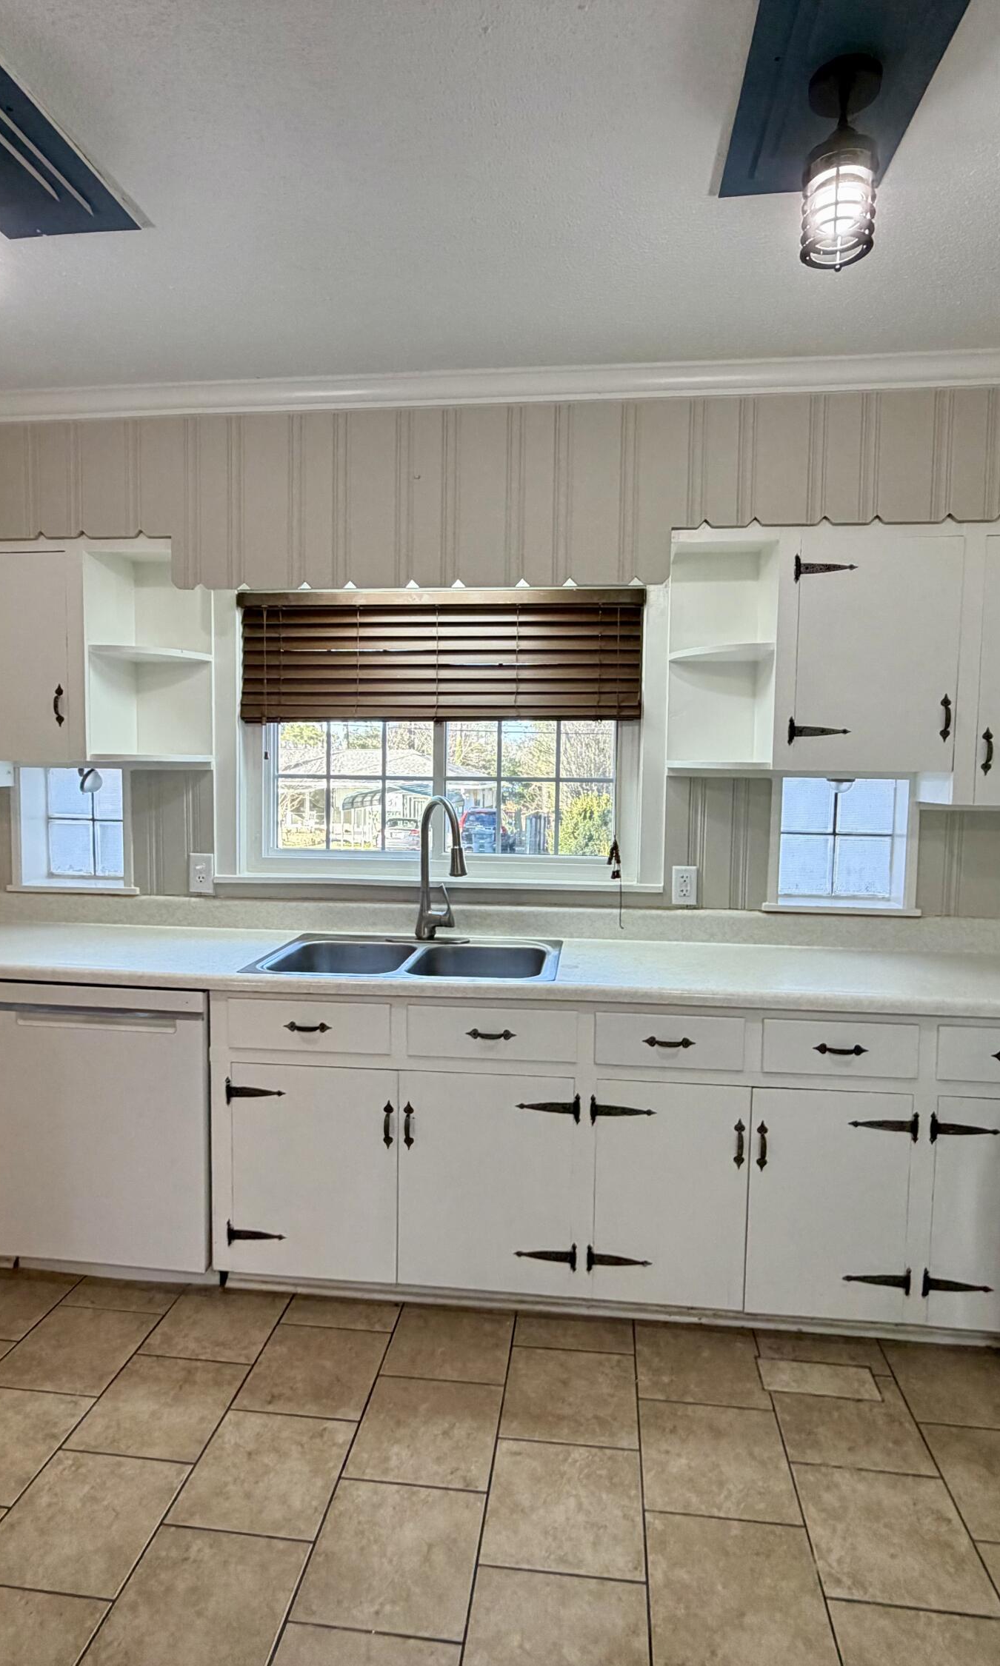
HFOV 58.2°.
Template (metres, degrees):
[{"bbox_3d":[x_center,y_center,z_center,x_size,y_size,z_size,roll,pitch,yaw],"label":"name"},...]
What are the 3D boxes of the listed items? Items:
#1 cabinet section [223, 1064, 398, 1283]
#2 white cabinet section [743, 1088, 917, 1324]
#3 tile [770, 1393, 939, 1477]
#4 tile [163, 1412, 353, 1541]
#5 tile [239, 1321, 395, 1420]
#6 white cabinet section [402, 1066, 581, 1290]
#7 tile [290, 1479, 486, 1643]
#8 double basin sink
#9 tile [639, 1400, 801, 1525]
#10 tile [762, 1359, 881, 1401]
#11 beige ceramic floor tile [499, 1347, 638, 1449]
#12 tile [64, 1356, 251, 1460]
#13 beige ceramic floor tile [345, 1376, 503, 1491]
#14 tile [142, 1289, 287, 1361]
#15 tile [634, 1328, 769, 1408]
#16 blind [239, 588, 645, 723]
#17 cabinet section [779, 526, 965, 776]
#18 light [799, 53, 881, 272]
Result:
[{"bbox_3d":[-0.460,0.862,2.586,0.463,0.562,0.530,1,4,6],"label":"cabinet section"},{"bbox_3d":[0.825,0.887,2.445,0.395,0.562,0.530,1,4,6],"label":"white cabinet section"},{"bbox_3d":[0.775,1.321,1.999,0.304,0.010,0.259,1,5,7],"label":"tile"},{"bbox_3d":[-0.475,1.317,1.851,0.302,0.010,0.302,1,5,7],"label":"tile"},{"bbox_3d":[-0.438,1.292,2.157,0.302,0.010,0.302,1,5,7],"label":"tile"},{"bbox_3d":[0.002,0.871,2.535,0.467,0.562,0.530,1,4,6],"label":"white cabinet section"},{"bbox_3d":[-0.191,1.336,1.662,0.302,0.010,0.302,1,5,7],"label":"tile"},{"bbox_3d":[-0.247,0.446,2.615,0.836,0.190,0.545,1,5,6],"label":"double basin sink"},{"bbox_3d":[0.455,1.329,1.904,0.302,0.010,0.304,1,5,7],"label":"tile"},{"bbox_3d":[0.763,1.309,2.148,0.266,0.010,0.120,1,5,7],"label":"tile"},{"bbox_3d":[0.167,1.309,2.085,0.304,0.010,0.305,1,5,7],"label":"beige ceramic floor tile"},{"bbox_3d":[-0.765,1.305,2.045,0.303,0.011,0.306,1,5,7],"label":"tile"},{"bbox_3d":[-0.155,1.317,1.976,0.302,0.010,0.304,1,5,7],"label":"beige ceramic floor tile"},{"bbox_3d":[-0.728,1.280,2.346,0.302,0.010,0.295,1,5,7],"label":"tile"},{"bbox_3d":[0.493,1.303,2.210,0.302,0.010,0.304,1,5,7],"label":"tile"},{"bbox_3d":[-0.199,-0.554,2.848,1.290,0.410,0.065,1,5,6],"label":"blind"},{"bbox_3d":[0.995,-0.496,2.534,0.472,0.646,0.277,1,4,6],"label":"cabinet section"},{"bbox_3d":[0.486,-0.942,1.277,0.100,0.240,0.100,1,5,7],"label":"light"}]

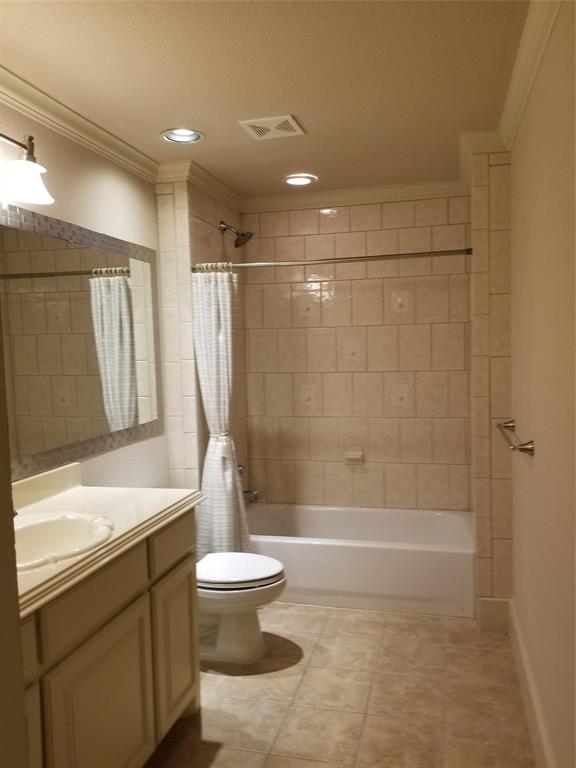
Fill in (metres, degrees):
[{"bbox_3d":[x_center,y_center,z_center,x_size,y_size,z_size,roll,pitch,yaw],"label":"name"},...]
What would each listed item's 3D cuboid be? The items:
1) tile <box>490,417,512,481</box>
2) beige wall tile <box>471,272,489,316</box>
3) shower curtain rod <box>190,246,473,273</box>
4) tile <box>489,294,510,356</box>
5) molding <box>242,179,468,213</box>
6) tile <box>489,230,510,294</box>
[{"bbox_3d":[1.048,0.318,2.849,0.103,0.301,0.013,0,4,15],"label":"tile"},{"bbox_3d":[0.940,-0.443,2.816,0.075,0.201,0.013,0,4,15],"label":"beige wall tile"},{"bbox_3d":[0.198,-0.655,3.047,1.491,0.034,0.034,0,4,16],"label":"shower curtain rod"},{"bbox_3d":[1.027,-0.284,2.798,0.102,0.300,0.010,0,4,16],"label":"tile"},{"bbox_3d":[0.388,-1.197,3.689,1.477,0.090,0.076,0,4,15],"label":"molding"},{"bbox_3d":[1.019,-0.586,2.777,0.102,0.304,0.010,0,4,16],"label":"tile"}]

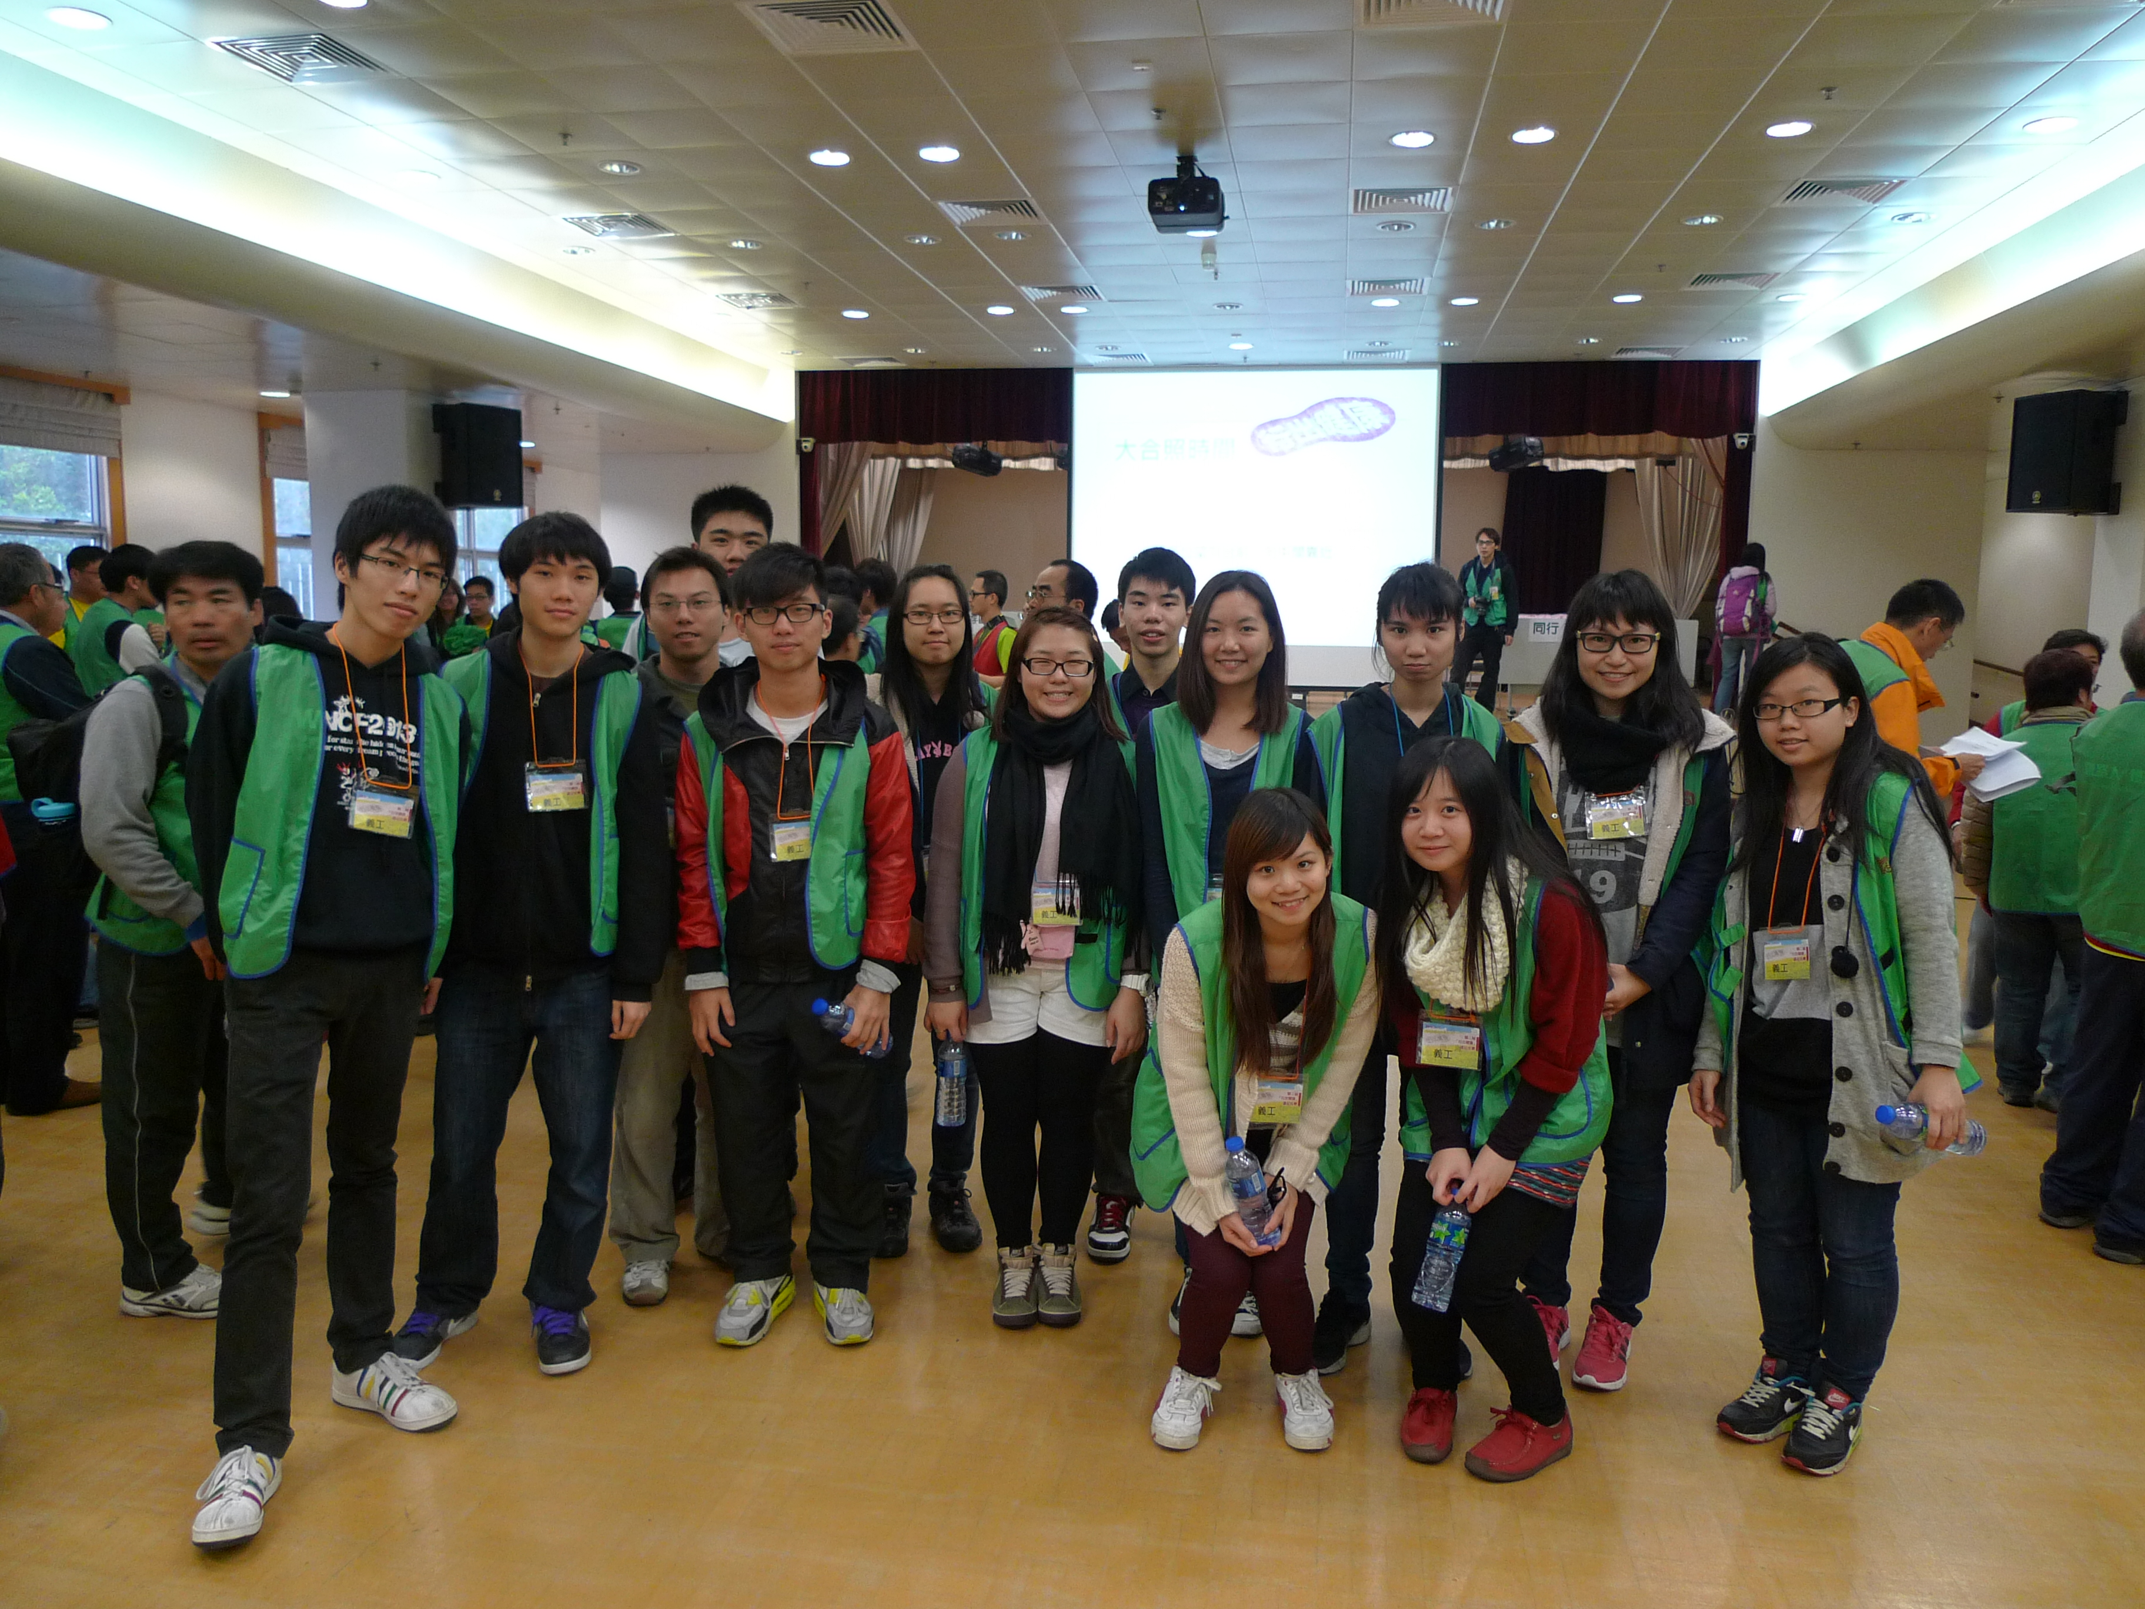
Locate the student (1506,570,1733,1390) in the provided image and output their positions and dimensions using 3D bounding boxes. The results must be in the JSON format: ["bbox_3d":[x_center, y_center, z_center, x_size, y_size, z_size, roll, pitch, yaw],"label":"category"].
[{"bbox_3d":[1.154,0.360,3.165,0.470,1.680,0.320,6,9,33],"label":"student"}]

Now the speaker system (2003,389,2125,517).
[{"bbox_3d":[6.390,-2.263,9.584,0.385,0.745,0.466,-2,8,-14],"label":"speaker system"}]

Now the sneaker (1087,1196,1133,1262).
[{"bbox_3d":[0.098,1.017,3.713,0.107,0.130,0.290,1,8,4],"label":"sneaker"}]

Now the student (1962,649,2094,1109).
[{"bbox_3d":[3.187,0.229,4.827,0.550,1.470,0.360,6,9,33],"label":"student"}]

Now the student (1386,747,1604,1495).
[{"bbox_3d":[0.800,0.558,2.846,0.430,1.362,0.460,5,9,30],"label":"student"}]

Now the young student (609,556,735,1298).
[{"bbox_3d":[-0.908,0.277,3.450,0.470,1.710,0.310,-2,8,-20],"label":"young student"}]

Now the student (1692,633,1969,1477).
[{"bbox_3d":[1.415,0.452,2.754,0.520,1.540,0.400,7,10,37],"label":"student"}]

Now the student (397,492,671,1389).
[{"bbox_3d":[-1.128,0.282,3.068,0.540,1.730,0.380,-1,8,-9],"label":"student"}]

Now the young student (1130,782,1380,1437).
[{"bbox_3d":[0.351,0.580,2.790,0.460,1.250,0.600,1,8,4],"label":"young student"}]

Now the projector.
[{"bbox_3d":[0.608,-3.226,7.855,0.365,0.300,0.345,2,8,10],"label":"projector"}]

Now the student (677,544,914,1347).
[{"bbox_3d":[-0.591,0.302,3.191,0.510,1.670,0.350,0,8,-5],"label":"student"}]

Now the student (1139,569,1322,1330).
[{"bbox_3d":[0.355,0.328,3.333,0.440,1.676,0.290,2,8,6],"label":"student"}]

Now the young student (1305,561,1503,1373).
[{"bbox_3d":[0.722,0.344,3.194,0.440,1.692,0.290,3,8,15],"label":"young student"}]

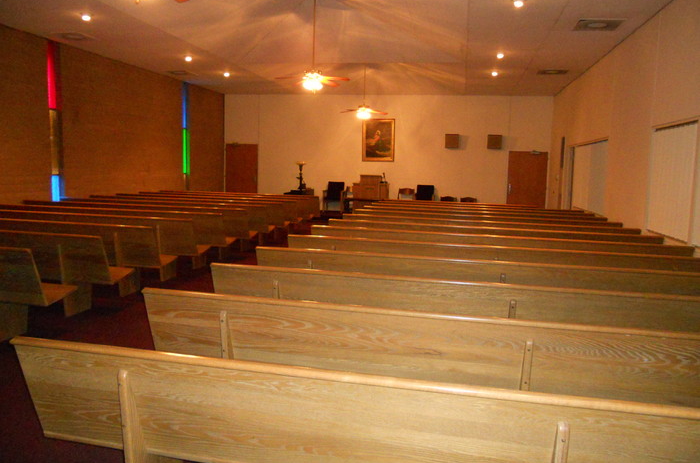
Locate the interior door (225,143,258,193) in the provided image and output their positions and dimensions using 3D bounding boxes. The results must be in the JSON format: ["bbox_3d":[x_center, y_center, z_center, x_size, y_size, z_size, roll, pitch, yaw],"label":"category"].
[{"bbox_3d":[-3.606,-1.799,18.207,1.109,2.188,0.060,3,7,11],"label":"interior door"}]

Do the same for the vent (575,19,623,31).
[{"bbox_3d":[3.724,-3.085,8.188,0.620,0.050,0.630,3,7,11],"label":"vent"}]

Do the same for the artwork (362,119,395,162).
[{"bbox_3d":[0.895,-2.853,17.137,1.020,1.308,0.060,3,7,11],"label":"artwork"}]

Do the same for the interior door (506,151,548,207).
[{"bbox_3d":[5.067,-1.195,15.689,1.065,2.152,0.070,3,7,11],"label":"interior door"}]

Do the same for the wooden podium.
[{"bbox_3d":[0.604,-0.991,15.330,0.968,1.141,0.550,3,7,11],"label":"wooden podium"}]

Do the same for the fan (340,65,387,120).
[{"bbox_3d":[0.381,-3.527,13.821,1.290,1.292,1.290,3,7,11],"label":"fan"}]

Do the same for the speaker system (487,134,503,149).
[{"bbox_3d":[4.142,-2.544,15.608,0.401,0.385,0.237,3,7,11],"label":"speaker system"}]

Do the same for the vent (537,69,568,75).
[{"bbox_3d":[4.504,-3.536,12.146,0.620,0.050,0.630,3,7,11],"label":"vent"}]

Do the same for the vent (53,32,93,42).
[{"bbox_3d":[-4.858,-3.421,9.598,0.610,0.040,0.610,3,7,11],"label":"vent"}]

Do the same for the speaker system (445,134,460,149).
[{"bbox_3d":[2.975,-2.606,15.843,0.411,0.402,0.237,3,7,11],"label":"speaker system"}]

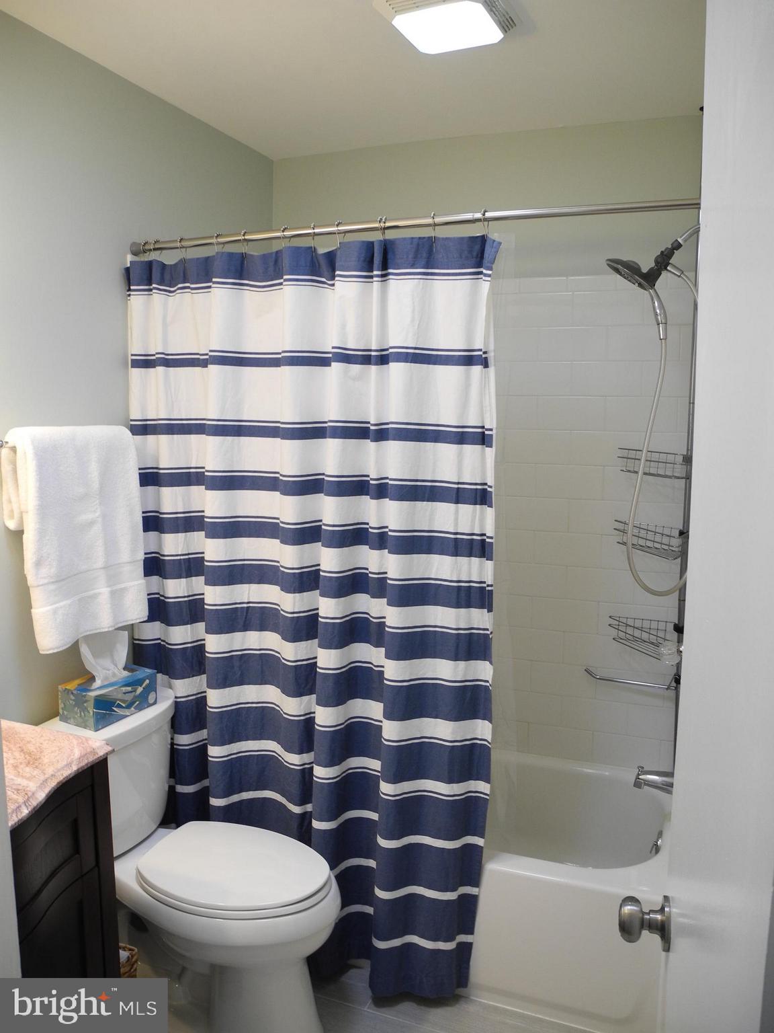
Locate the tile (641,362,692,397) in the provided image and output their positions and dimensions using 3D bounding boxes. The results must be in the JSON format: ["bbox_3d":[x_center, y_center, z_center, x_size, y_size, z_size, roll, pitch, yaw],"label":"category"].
[{"bbox_3d":[0.891,-0.423,2.567,0.200,0.108,0.009,3,7,20],"label":"tile"}]

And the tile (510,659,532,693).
[{"bbox_3d":[0.384,0.533,2.855,0.216,0.108,0.009,3,7,20],"label":"tile"}]

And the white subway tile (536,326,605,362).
[{"bbox_3d":[0.582,-0.537,2.611,0.216,0.108,0.008,3,8,21],"label":"white subway tile"}]

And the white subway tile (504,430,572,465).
[{"bbox_3d":[0.492,-0.227,2.736,0.216,0.108,0.010,3,8,20],"label":"white subway tile"}]

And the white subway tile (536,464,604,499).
[{"bbox_3d":[0.594,-0.115,2.712,0.216,0.108,0.010,3,8,20],"label":"white subway tile"}]

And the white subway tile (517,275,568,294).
[{"bbox_3d":[0.491,-0.724,2.624,0.152,0.049,0.008,3,8,21],"label":"white subway tile"}]

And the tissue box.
[{"bbox_3d":[-0.702,0.454,2.116,0.121,0.089,0.209,4,9,29],"label":"tissue box"}]

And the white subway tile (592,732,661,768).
[{"bbox_3d":[0.773,0.755,2.692,0.216,0.108,0.008,3,8,21],"label":"white subway tile"}]

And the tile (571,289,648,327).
[{"bbox_3d":[0.697,-0.650,2.614,0.216,0.108,0.009,3,7,20],"label":"tile"}]

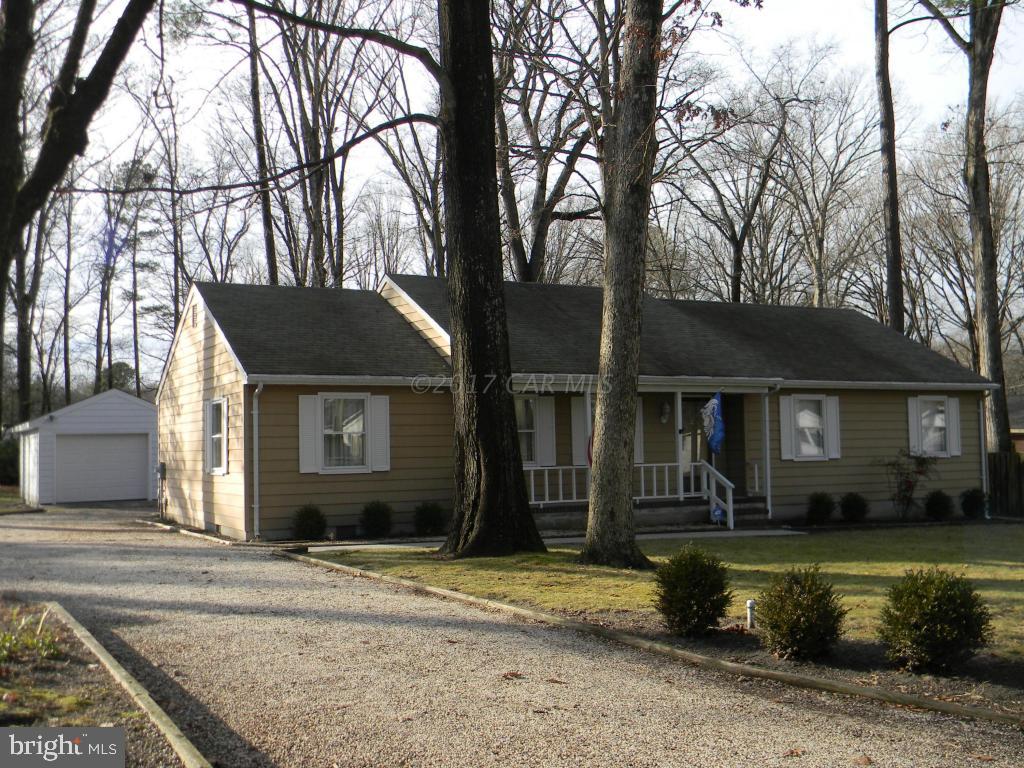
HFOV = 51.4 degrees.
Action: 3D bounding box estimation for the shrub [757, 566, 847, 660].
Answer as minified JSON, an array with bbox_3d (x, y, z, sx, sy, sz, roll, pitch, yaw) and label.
[{"bbox_3d":[2.180,1.702,7.980,0.680,0.660,0.680,-1,-3,0],"label":"shrub"}]

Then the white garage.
[{"bbox_3d":[-14.453,2.168,37.183,4.940,3.610,7.000,1,-4,-29],"label":"white garage"}]

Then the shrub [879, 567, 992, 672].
[{"bbox_3d":[3.008,1.643,7.529,0.790,0.700,0.790,1,-4,-29],"label":"shrub"}]

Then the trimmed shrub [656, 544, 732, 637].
[{"bbox_3d":[1.548,1.744,9.028,0.660,0.730,0.660,-1,-3,0],"label":"trimmed shrub"}]

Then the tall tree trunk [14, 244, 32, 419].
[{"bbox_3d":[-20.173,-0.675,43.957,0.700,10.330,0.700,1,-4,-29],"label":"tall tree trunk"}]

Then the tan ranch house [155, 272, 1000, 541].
[{"bbox_3d":[1.953,0.440,25.581,18.720,5.530,9.700,1,-4,-29],"label":"tan ranch house"}]

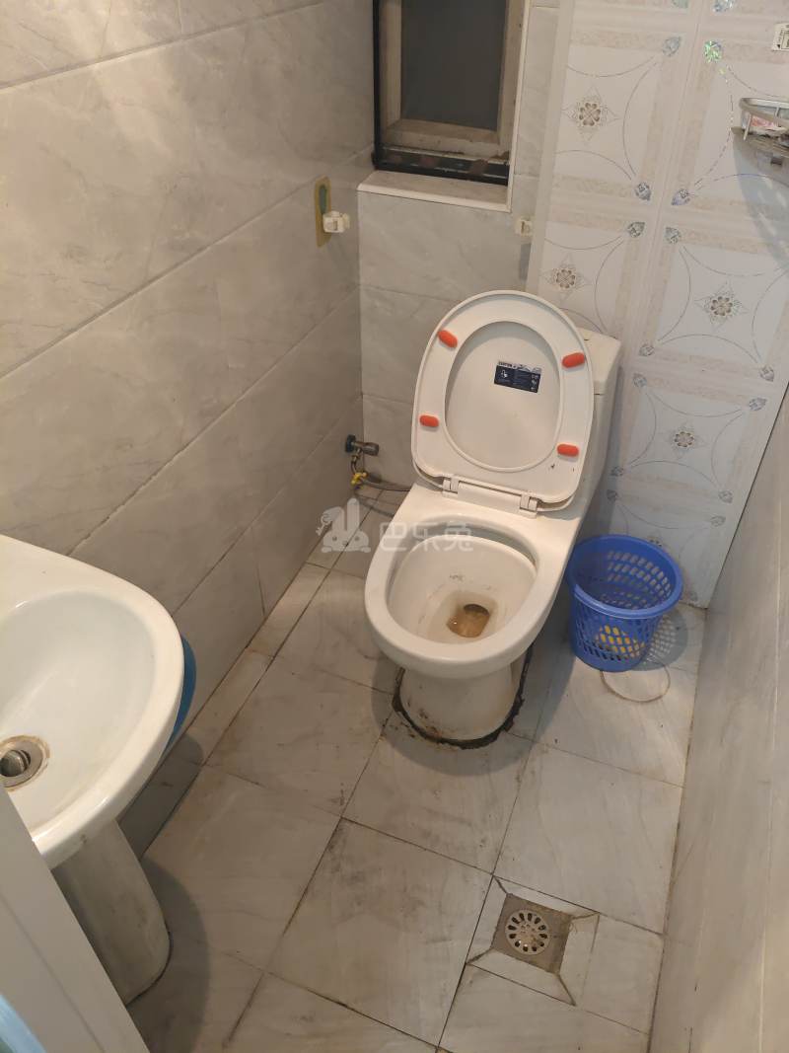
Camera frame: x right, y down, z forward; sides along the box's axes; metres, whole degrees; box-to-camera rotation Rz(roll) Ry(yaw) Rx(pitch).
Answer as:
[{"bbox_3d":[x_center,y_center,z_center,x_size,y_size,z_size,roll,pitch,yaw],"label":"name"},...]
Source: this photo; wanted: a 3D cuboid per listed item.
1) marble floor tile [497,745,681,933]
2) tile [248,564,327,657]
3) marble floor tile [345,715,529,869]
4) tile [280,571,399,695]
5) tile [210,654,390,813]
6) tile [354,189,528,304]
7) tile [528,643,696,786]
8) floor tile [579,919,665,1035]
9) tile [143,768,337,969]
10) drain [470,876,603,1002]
[{"bbox_3d":[0.374,0.576,1.503,0.300,0.010,0.300,15,43,15],"label":"marble floor tile"},{"bbox_3d":[-0.252,0.201,1.919,0.069,0.010,0.300,15,42,16],"label":"tile"},{"bbox_3d":[0.093,0.503,1.579,0.300,0.010,0.300,15,43,15],"label":"marble floor tile"},{"bbox_3d":[-0.078,0.243,1.866,0.300,0.010,0.300,14,43,16],"label":"tile"},{"bbox_3d":[-0.186,0.427,1.658,0.300,0.010,0.300,15,43,15],"label":"tile"},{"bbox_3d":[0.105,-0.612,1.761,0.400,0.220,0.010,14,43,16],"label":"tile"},{"bbox_3d":[0.481,0.387,1.701,0.300,0.010,0.300,14,43,16],"label":"tile"},{"bbox_3d":[0.380,0.741,1.314,0.106,0.010,0.160,15,43,15],"label":"floor tile"},{"bbox_3d":[-0.295,0.610,1.447,0.300,0.010,0.300,15,43,15],"label":"tile"},{"bbox_3d":[0.233,0.701,1.342,0.186,0.014,0.168,14,43,16],"label":"drain"}]

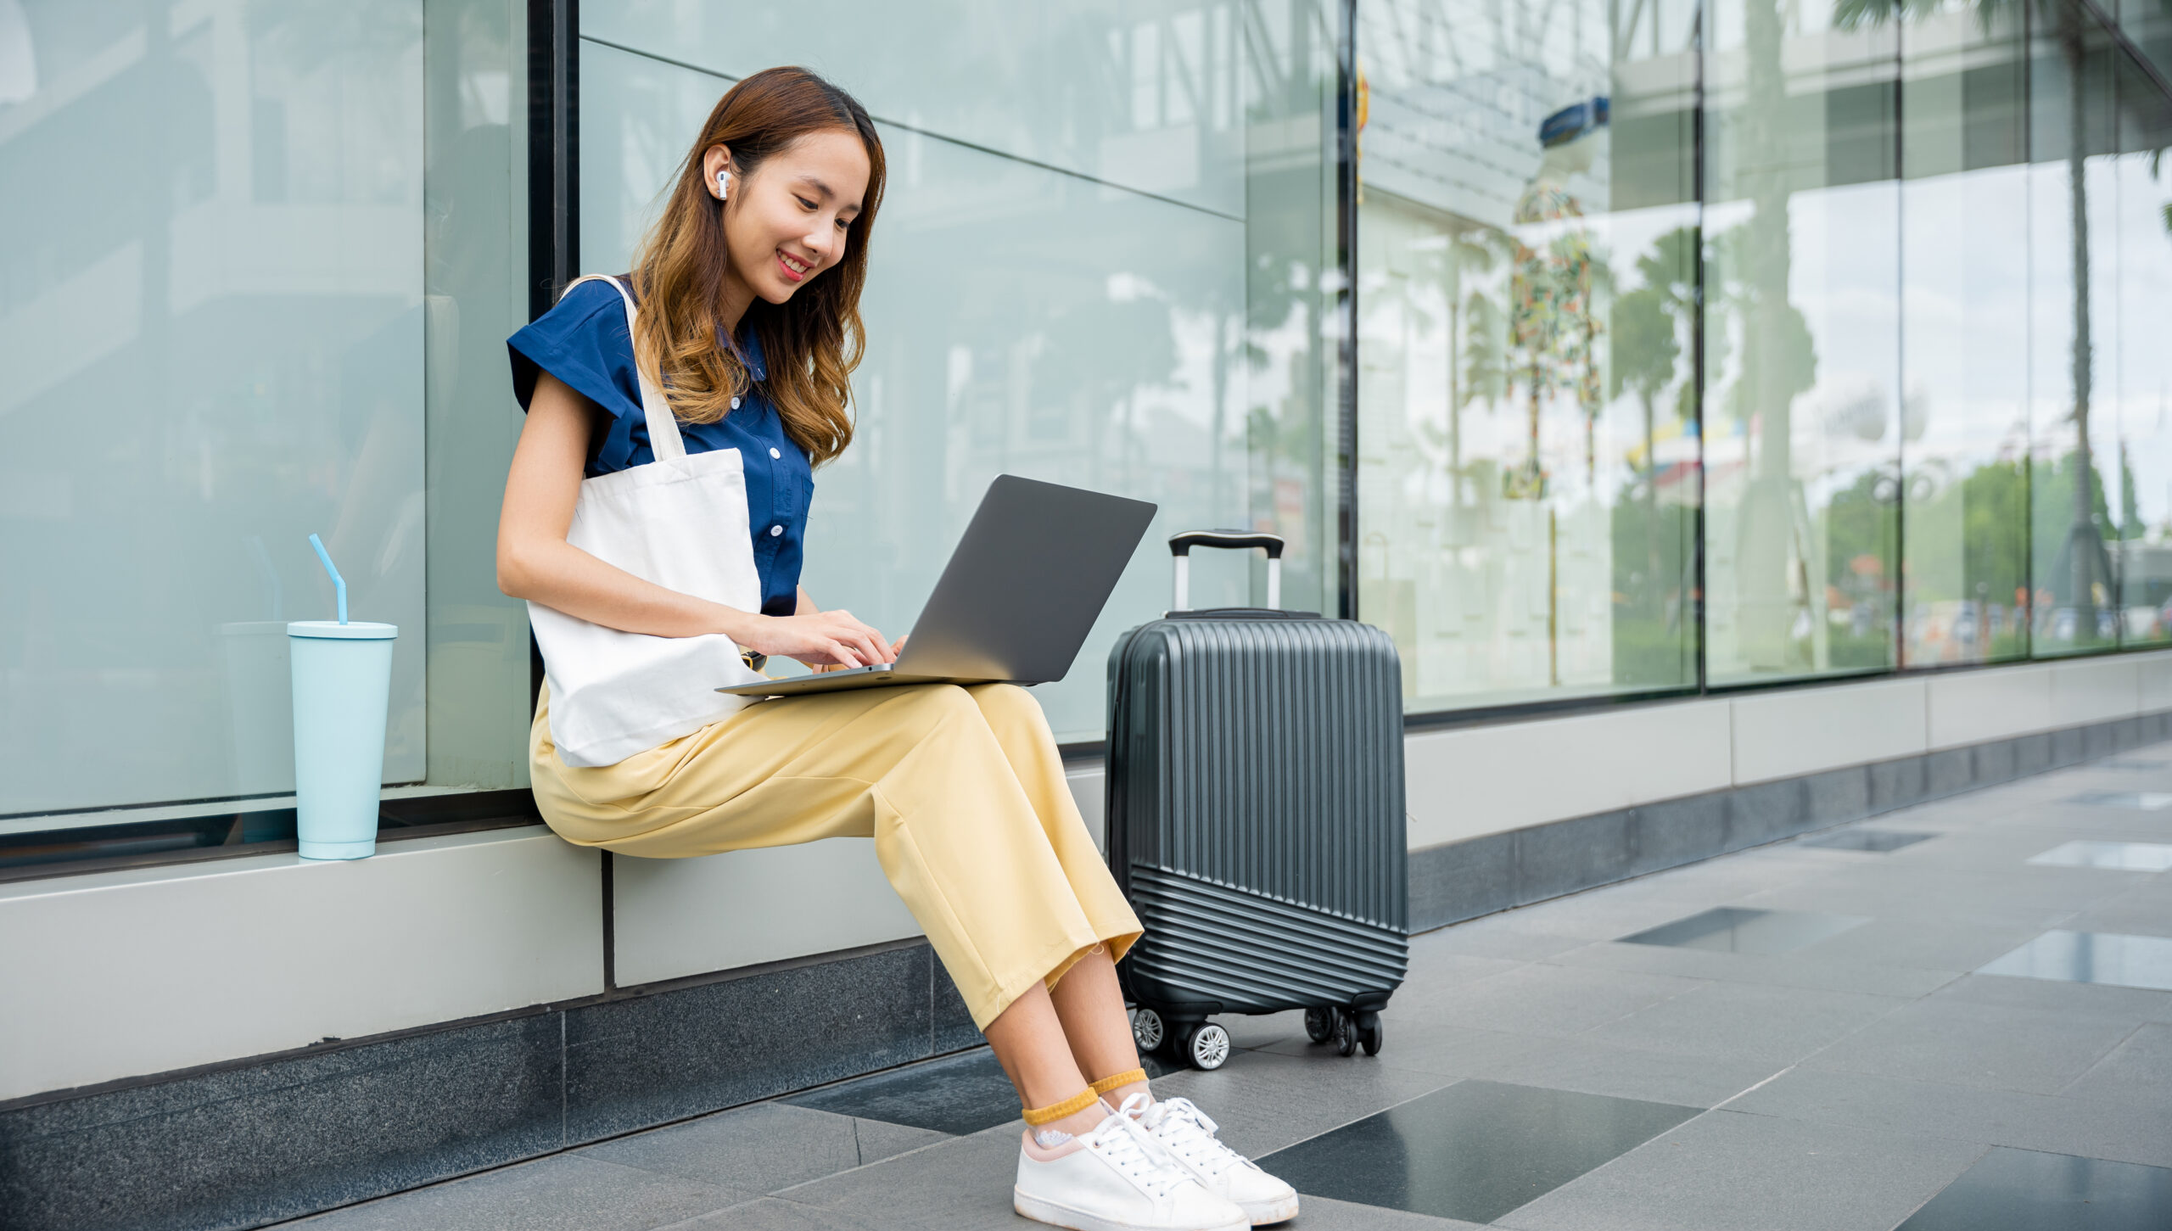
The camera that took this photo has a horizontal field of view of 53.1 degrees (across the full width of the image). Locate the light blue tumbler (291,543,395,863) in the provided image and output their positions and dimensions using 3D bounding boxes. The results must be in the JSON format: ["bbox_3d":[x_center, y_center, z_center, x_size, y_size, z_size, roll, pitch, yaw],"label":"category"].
[{"bbox_3d":[-0.708,0.077,2.070,0.104,0.308,0.104,0,0,-17],"label":"light blue tumbler"}]

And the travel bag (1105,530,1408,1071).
[{"bbox_3d":[0.213,0.222,2.765,0.330,0.665,0.220,0,0,-17],"label":"travel bag"}]

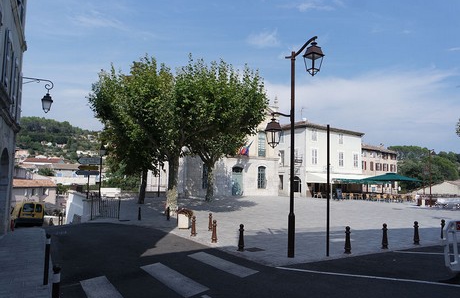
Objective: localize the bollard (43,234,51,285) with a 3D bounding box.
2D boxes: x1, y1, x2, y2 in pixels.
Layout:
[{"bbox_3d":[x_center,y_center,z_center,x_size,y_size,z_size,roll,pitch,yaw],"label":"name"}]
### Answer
[{"bbox_3d":[-3.450,2.098,5.815,0.100,0.950,0.100,1,-5,0],"label":"bollard"}]

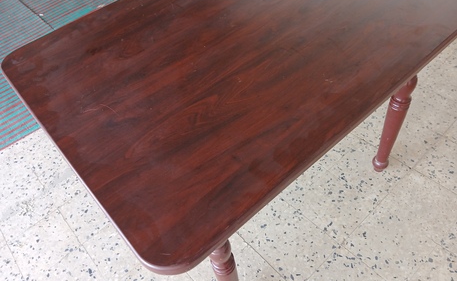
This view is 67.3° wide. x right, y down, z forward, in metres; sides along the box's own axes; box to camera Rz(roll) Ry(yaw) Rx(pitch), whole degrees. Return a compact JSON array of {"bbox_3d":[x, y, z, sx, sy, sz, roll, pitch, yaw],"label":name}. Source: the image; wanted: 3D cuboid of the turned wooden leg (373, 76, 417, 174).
[{"bbox_3d":[0.628,-0.110,1.255,0.070,0.720,0.070,-37,54,-22],"label":"turned wooden leg"}]

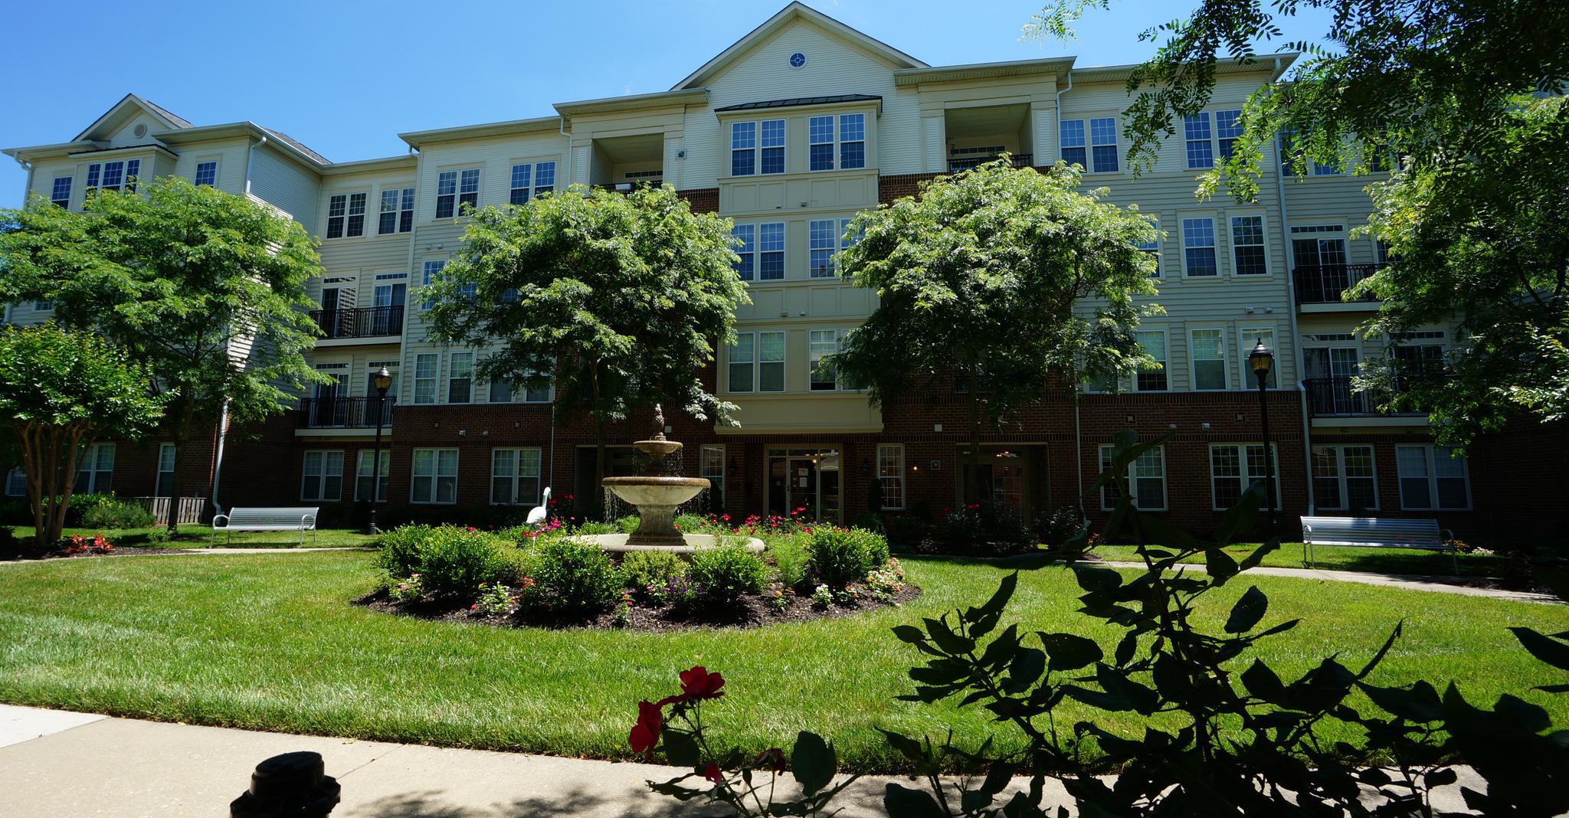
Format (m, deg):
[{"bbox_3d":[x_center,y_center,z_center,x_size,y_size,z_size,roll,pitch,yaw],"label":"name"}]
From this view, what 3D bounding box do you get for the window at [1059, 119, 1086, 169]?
[{"bbox_3d":[8.267,-7.443,18.666,0.705,1.676,0.120,-1,-7,9],"label":"window"}]

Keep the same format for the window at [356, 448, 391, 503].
[{"bbox_3d":[-14.675,2.432,23.576,1.609,1.808,0.120,-1,-6,8],"label":"window"}]

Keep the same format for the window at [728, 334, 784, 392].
[{"bbox_3d":[-0.761,-1.306,18.256,1.578,1.711,0.120,-1,-6,8],"label":"window"}]

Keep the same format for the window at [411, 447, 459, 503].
[{"bbox_3d":[-11.239,2.161,21.034,1.625,1.799,0.120,-1,-7,9],"label":"window"}]

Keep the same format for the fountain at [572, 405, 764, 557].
[{"bbox_3d":[-2.039,1.258,10.480,3.400,2.652,3.300,-1,-6,8],"label":"fountain"}]

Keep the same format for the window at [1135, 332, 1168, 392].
[{"bbox_3d":[10.141,-1.315,18.071,0.814,1.725,0.120,-1,-7,9],"label":"window"}]

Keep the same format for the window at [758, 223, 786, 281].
[{"bbox_3d":[-0.322,-4.460,18.539,0.706,1.668,0.120,-1,-6,8],"label":"window"}]

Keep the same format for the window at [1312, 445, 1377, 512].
[{"bbox_3d":[15.353,1.891,17.951,1.585,1.800,0.120,-1,-7,9],"label":"window"}]

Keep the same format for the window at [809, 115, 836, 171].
[{"bbox_3d":[1.105,-7.693,18.924,0.722,1.711,0.120,-1,-7,9],"label":"window"}]

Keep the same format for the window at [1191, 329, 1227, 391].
[{"bbox_3d":[11.354,-1.310,17.458,0.819,1.710,0.120,-1,-7,9],"label":"window"}]

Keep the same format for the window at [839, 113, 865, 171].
[{"bbox_3d":[1.963,-7.676,18.785,0.712,1.697,0.120,-1,-7,9],"label":"window"}]

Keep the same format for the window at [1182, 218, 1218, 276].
[{"bbox_3d":[11.535,-4.463,18.105,0.802,1.662,0.120,-1,-6,8],"label":"window"}]

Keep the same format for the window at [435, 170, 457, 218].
[{"bbox_3d":[-11.285,-7.137,21.862,0.734,1.662,0.120,-1,-7,9],"label":"window"}]

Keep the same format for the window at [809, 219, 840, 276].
[{"bbox_3d":[1.083,-4.477,18.346,0.699,1.668,0.120,-1,-6,8],"label":"window"}]

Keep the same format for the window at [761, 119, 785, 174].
[{"bbox_3d":[-0.321,-7.660,19.146,0.725,1.678,0.120,-1,-7,9],"label":"window"}]

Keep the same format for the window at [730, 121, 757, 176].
[{"bbox_3d":[-1.171,-7.520,18.935,0.735,1.694,0.120,-1,-7,9],"label":"window"}]

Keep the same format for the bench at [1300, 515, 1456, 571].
[{"bbox_3d":[9.835,2.249,10.908,1.900,0.820,0.640,-3,-8,24],"label":"bench"}]

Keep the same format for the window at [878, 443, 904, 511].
[{"bbox_3d":[2.913,1.835,17.675,0.731,1.783,0.120,-1,-7,9],"label":"window"}]

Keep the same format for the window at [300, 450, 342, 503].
[{"bbox_3d":[-16.177,2.351,22.905,1.586,1.775,0.120,-1,-7,9],"label":"window"}]

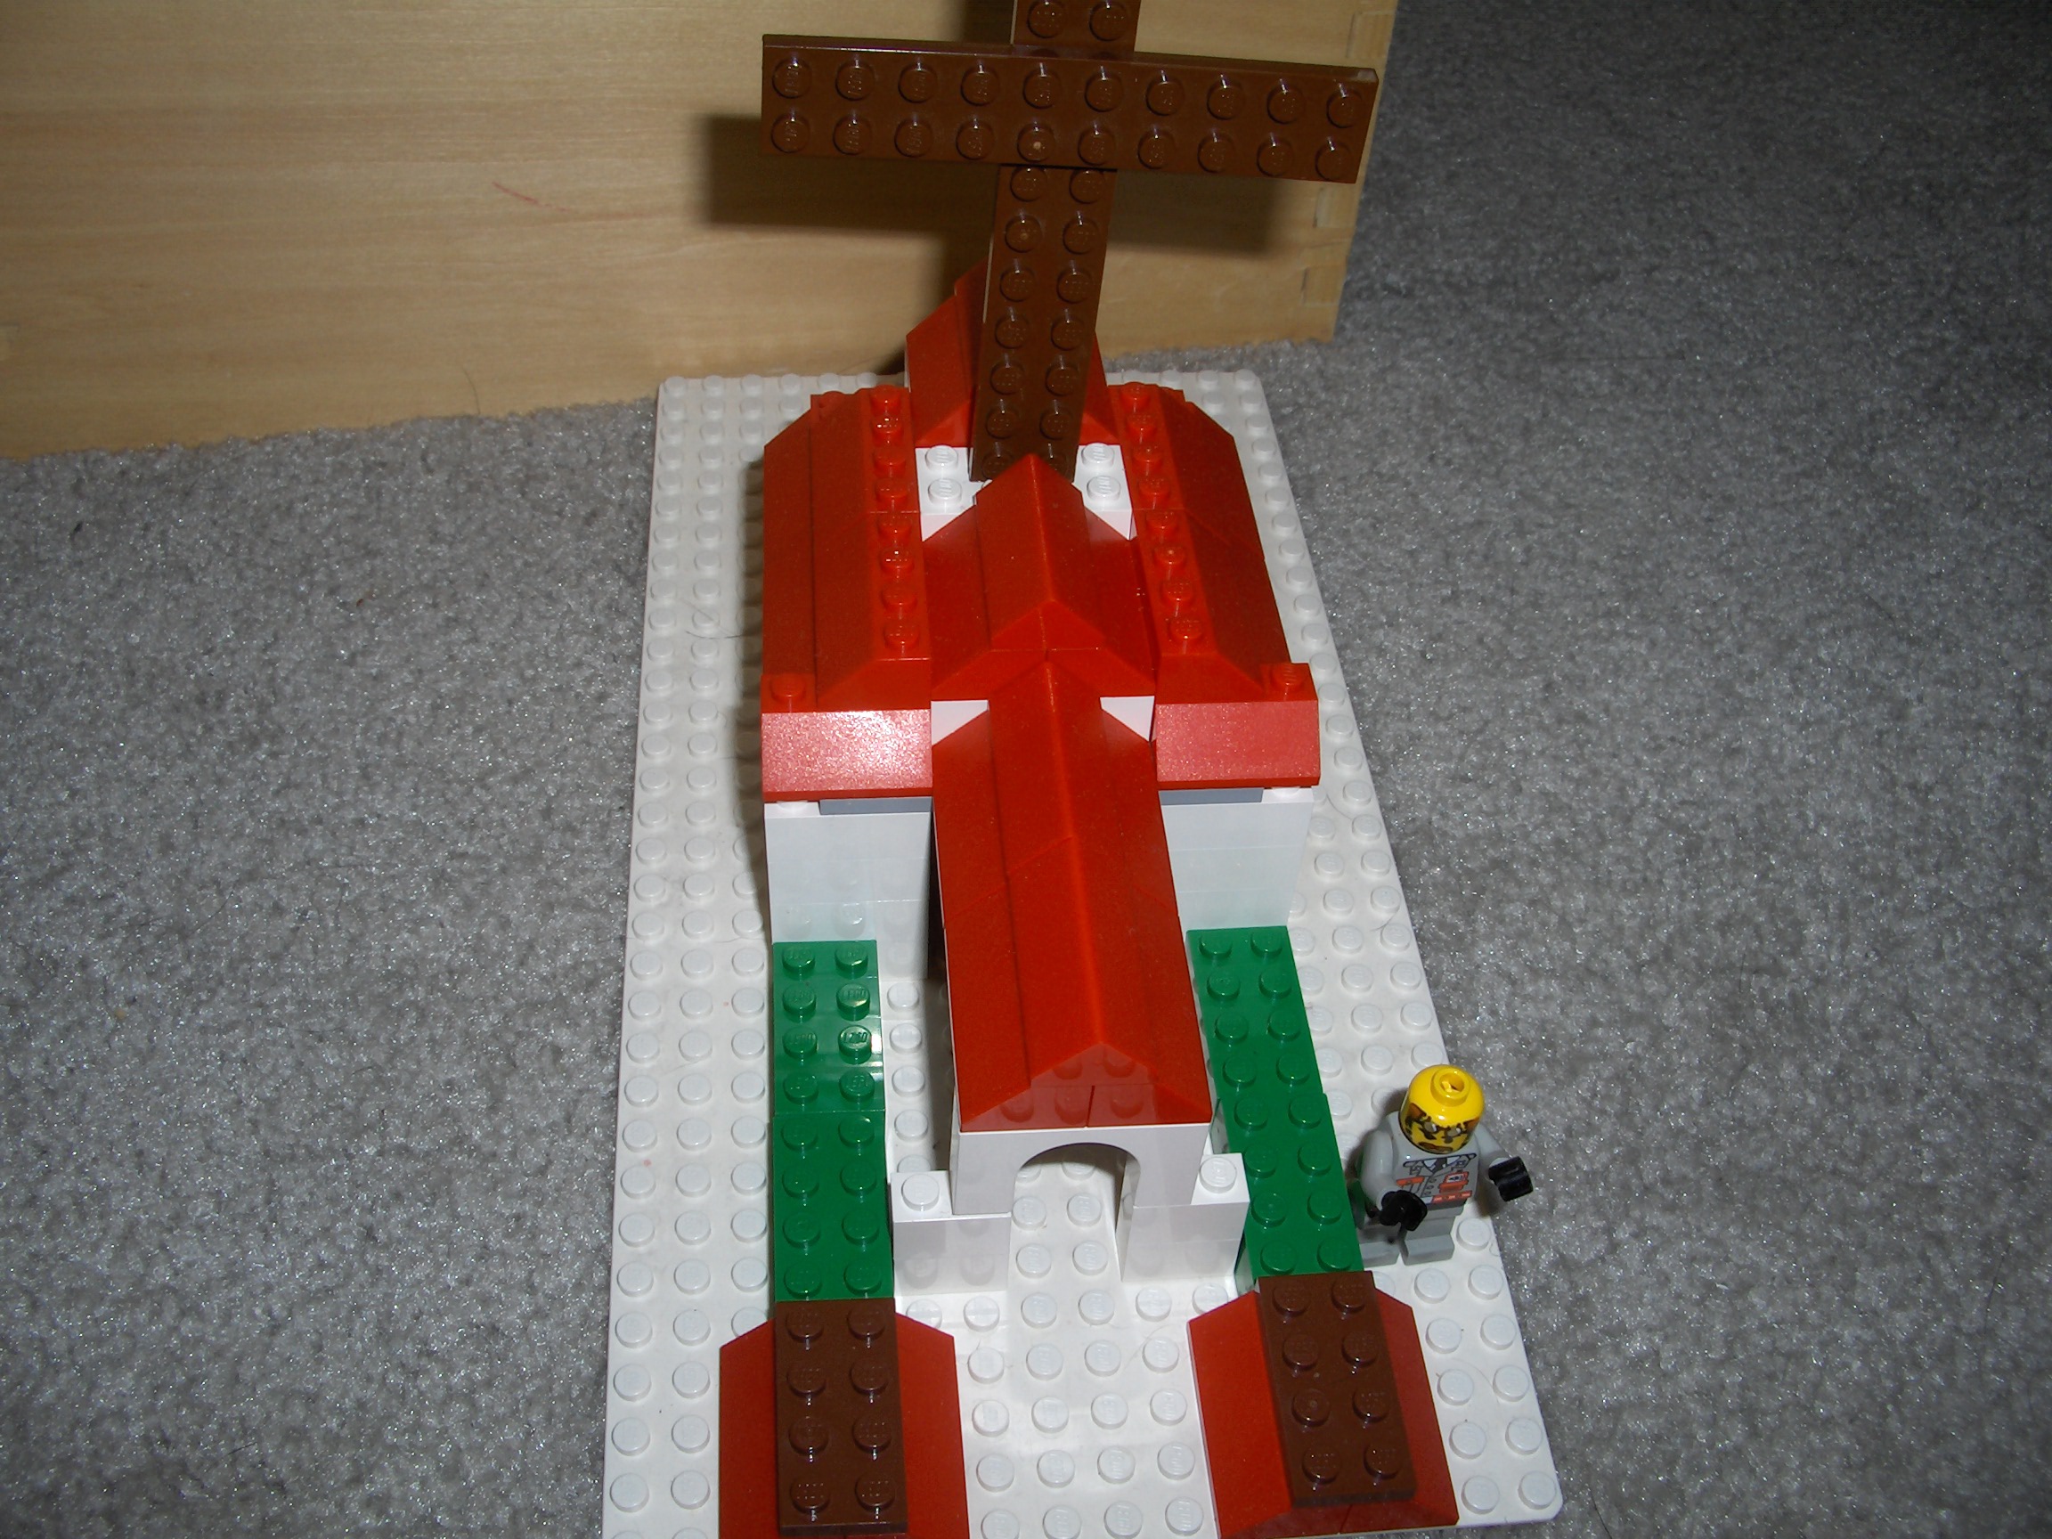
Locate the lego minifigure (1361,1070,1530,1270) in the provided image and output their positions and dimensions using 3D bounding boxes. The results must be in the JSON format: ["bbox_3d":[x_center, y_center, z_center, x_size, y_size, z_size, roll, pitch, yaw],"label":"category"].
[{"bbox_3d":[0.055,0.056,0.281,0.024,0.040,0.015,-4,47,-8],"label":"lego minifigure"}]

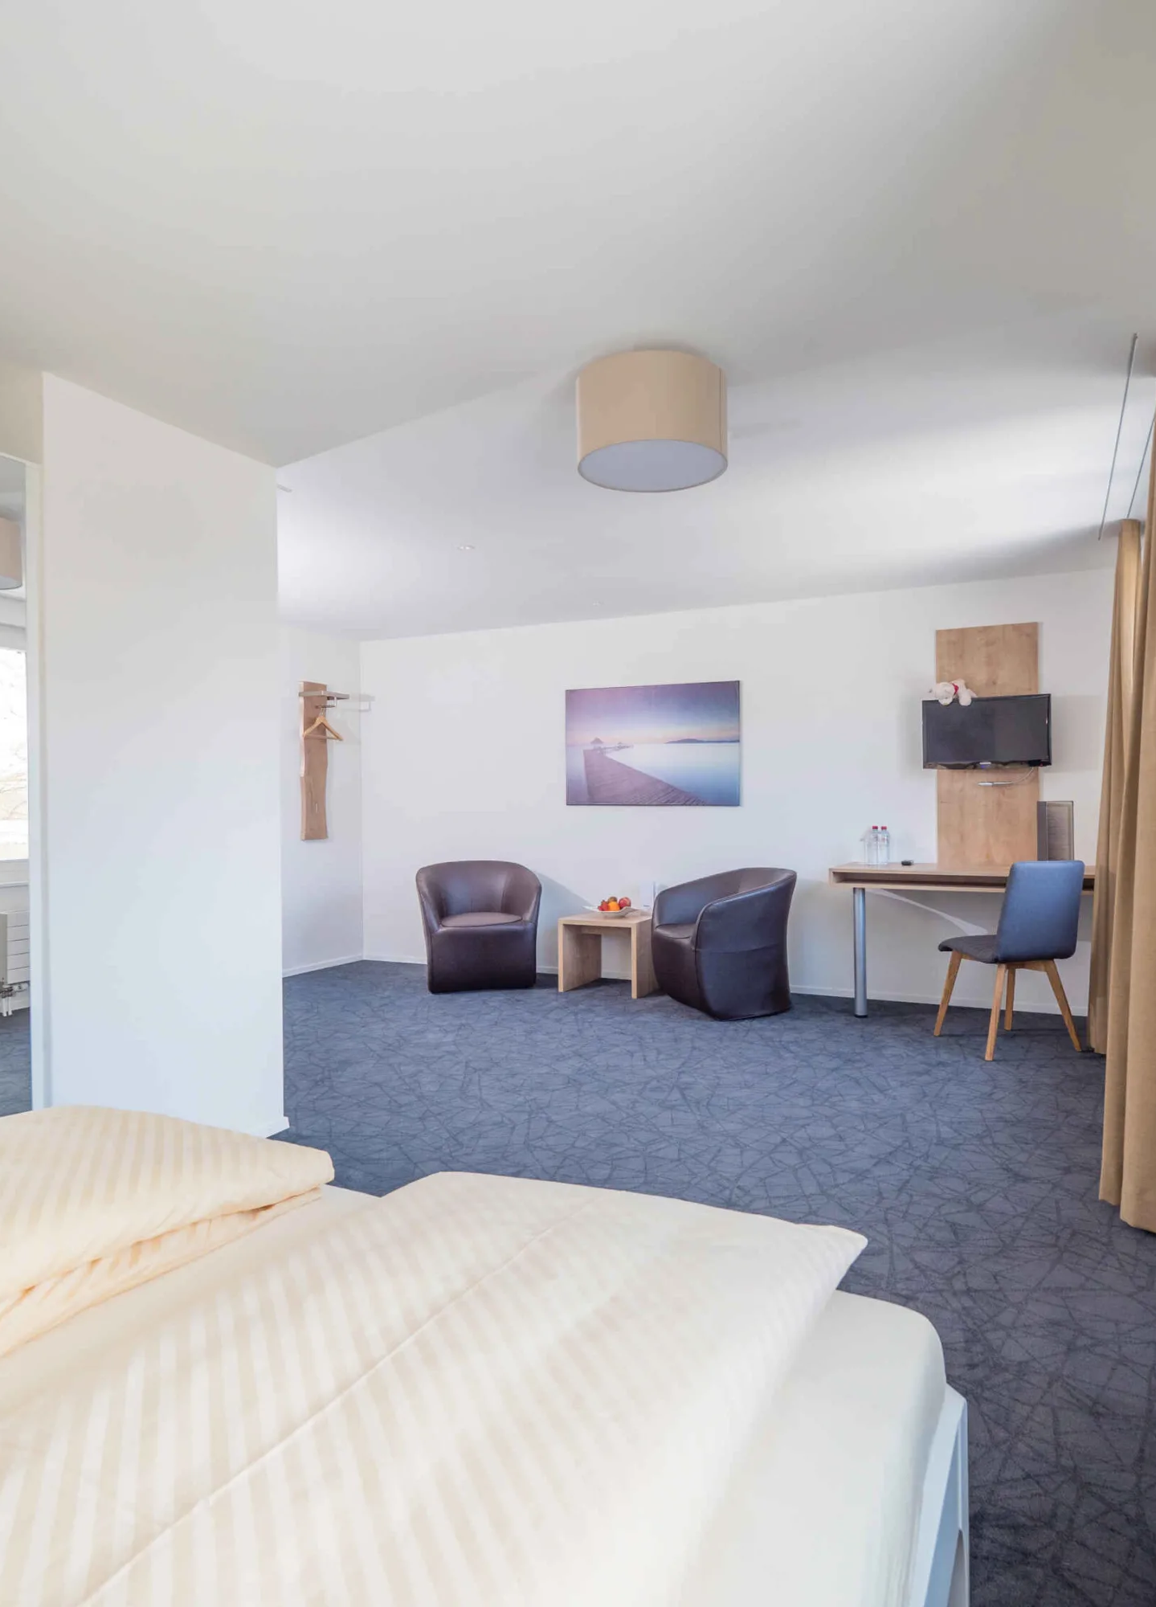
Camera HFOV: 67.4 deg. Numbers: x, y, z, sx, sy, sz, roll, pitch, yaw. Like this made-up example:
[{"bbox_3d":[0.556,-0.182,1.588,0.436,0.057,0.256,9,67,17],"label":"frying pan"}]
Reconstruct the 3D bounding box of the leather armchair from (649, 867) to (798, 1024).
[{"bbox_3d":[0.923,0.780,5.115,0.680,0.767,0.743,0,0,-20],"label":"leather armchair"}]

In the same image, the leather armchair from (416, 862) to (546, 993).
[{"bbox_3d":[-0.674,0.792,5.727,0.743,0.767,0.680,0,0,-15],"label":"leather armchair"}]

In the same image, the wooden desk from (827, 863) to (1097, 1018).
[{"bbox_3d":[2.120,0.754,4.642,1.388,0.798,0.524,0,0,26],"label":"wooden desk"}]

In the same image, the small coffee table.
[{"bbox_3d":[0.245,0.945,5.479,0.519,0.448,0.510,0,0,27],"label":"small coffee table"}]

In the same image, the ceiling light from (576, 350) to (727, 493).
[{"bbox_3d":[0.219,-1.101,2.545,0.434,0.238,0.434,0,0,0],"label":"ceiling light"}]

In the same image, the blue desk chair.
[{"bbox_3d":[2.056,0.709,4.129,0.514,0.888,0.514,0,0,-15],"label":"blue desk chair"}]

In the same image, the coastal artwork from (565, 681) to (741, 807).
[{"bbox_3d":[0.470,-0.370,5.600,1.175,0.777,0.029,0,0,23],"label":"coastal artwork"}]

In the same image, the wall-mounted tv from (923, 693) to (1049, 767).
[{"bbox_3d":[2.234,-0.385,4.744,0.628,0.373,0.068,0,0,23],"label":"wall-mounted tv"}]

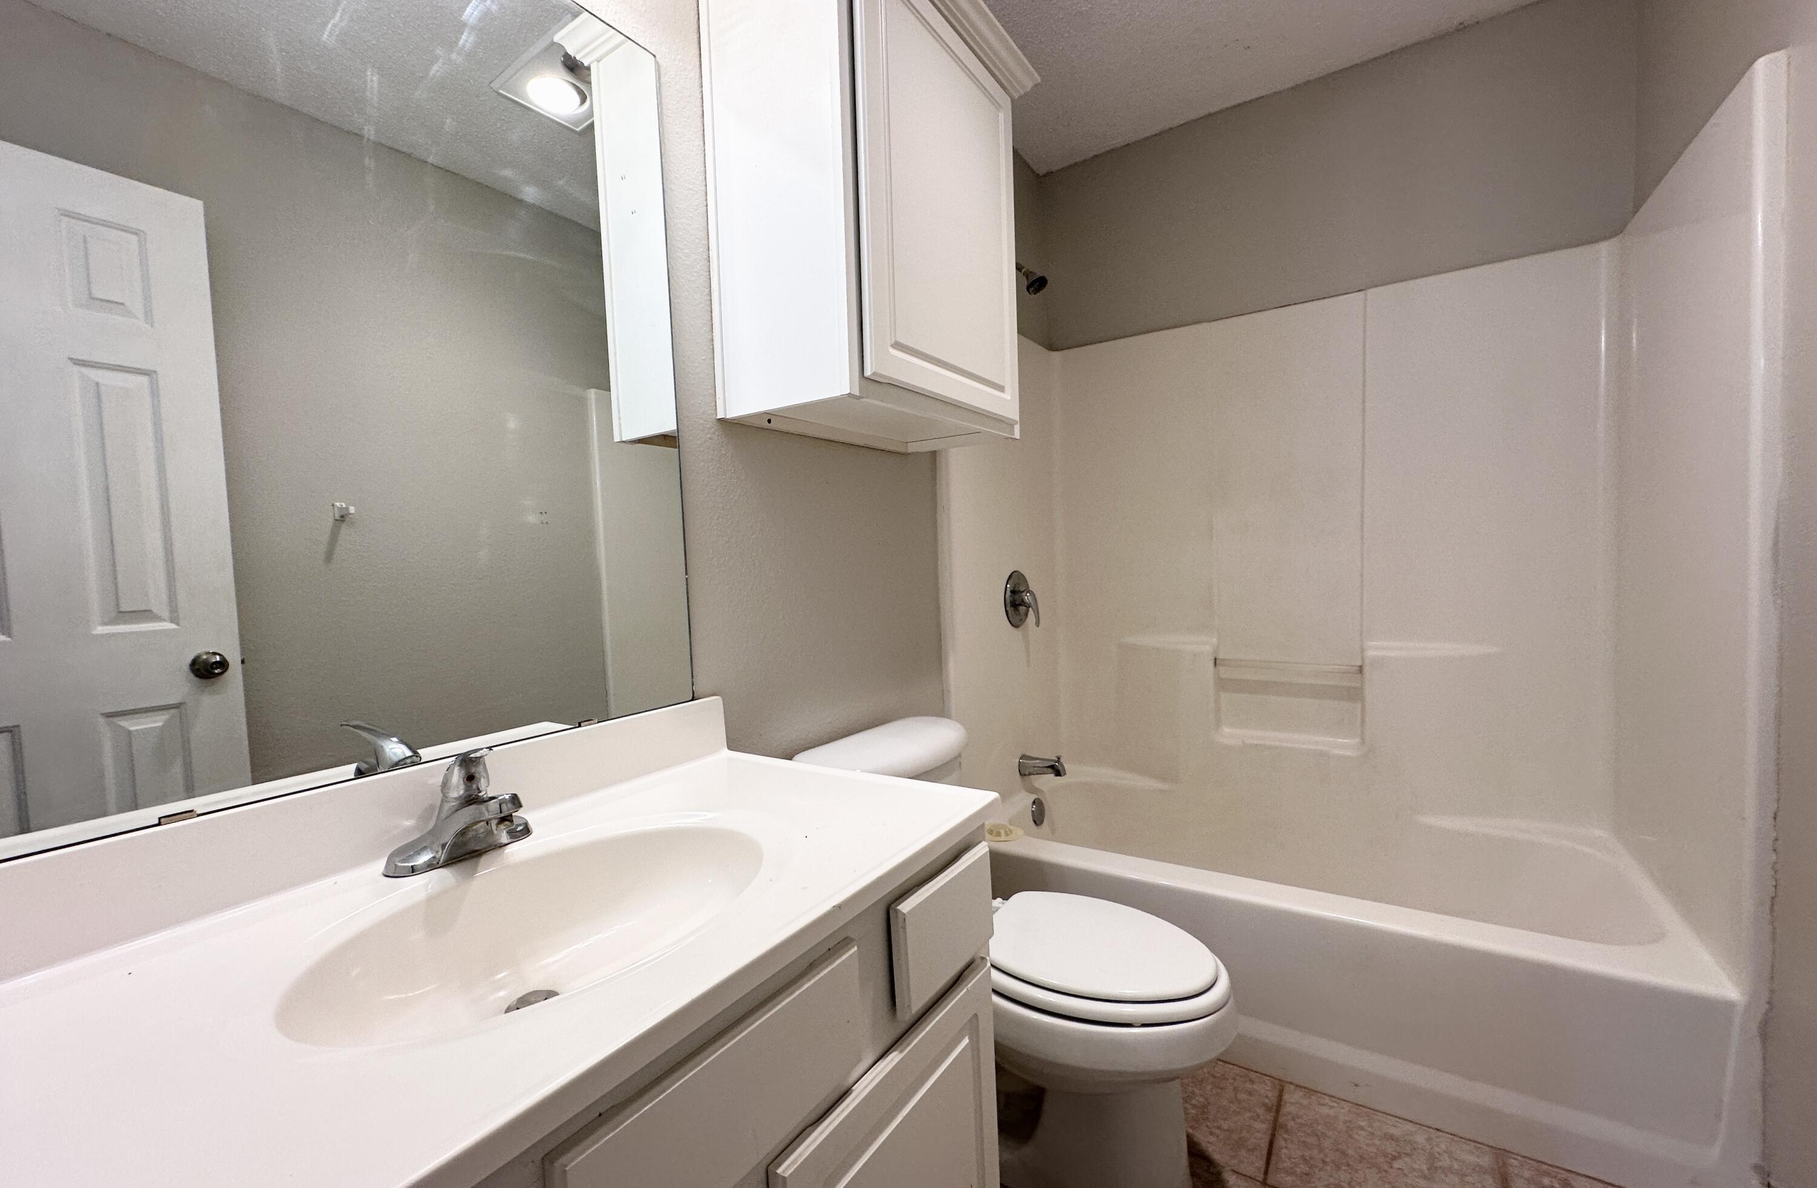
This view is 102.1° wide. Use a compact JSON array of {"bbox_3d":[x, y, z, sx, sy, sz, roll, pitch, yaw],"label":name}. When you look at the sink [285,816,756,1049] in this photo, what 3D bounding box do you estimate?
[{"bbox_3d":[-0.336,0.373,0.718,0.335,0.145,0.445,0,3,33],"label":"sink"}]

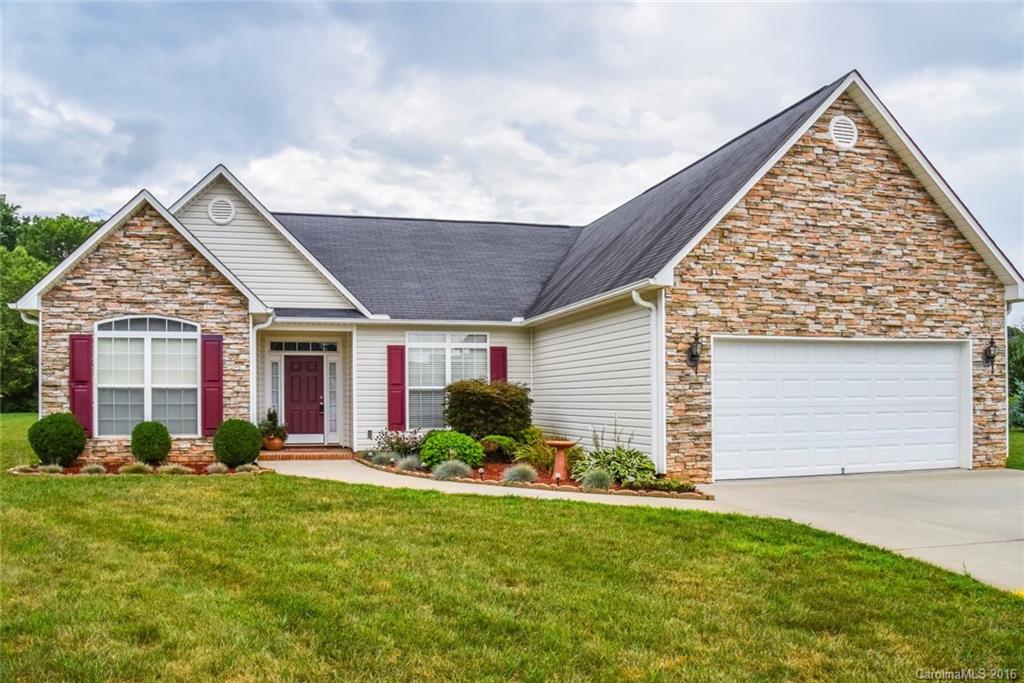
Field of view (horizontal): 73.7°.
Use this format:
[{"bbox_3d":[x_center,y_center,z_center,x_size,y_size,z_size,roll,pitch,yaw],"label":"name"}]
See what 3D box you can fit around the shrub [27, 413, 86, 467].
[{"bbox_3d":[-7.290,1.580,10.950,0.820,0.860,0.820,1,-3,-14],"label":"shrub"}]

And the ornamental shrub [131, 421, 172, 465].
[{"bbox_3d":[-6.257,1.767,11.850,0.710,0.780,0.710,0,-2,-9],"label":"ornamental shrub"}]

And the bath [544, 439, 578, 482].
[{"bbox_3d":[0.747,1.785,10.200,0.460,0.600,0.460,1,-3,-14],"label":"bath"}]

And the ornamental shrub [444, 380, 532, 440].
[{"bbox_3d":[-0.492,1.519,14.300,1.830,1.420,1.550,0,-2,-14],"label":"ornamental shrub"}]

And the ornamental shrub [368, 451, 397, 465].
[{"bbox_3d":[-2.561,2.294,13.500,0.530,0.290,0.500,0,-2,-14],"label":"ornamental shrub"}]

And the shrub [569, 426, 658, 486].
[{"bbox_3d":[1.598,1.787,10.750,1.240,0.850,1.000,0,-2,-16],"label":"shrub"}]

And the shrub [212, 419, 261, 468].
[{"bbox_3d":[-4.664,1.742,11.600,0.780,0.820,0.780,1,-3,-14],"label":"shrub"}]

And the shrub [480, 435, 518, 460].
[{"bbox_3d":[-0.245,2.090,13.400,0.740,0.540,0.700,0,-2,0],"label":"shrub"}]

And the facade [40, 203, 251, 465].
[{"bbox_3d":[-6.564,-0.131,12.393,3.500,4.730,0.300,0,-2,-9],"label":"facade"}]

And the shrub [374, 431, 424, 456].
[{"bbox_3d":[-2.126,1.918,12.900,0.920,0.520,0.800,1,-3,-14],"label":"shrub"}]

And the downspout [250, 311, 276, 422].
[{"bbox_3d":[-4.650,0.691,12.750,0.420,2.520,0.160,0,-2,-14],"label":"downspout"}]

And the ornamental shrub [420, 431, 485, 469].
[{"bbox_3d":[-1.037,1.874,11.900,1.050,0.640,1.000,1,-3,-14],"label":"ornamental shrub"}]

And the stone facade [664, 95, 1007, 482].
[{"bbox_3d":[5.576,-0.946,11.445,6.850,6.270,0.300,0,-2,-16],"label":"stone facade"}]

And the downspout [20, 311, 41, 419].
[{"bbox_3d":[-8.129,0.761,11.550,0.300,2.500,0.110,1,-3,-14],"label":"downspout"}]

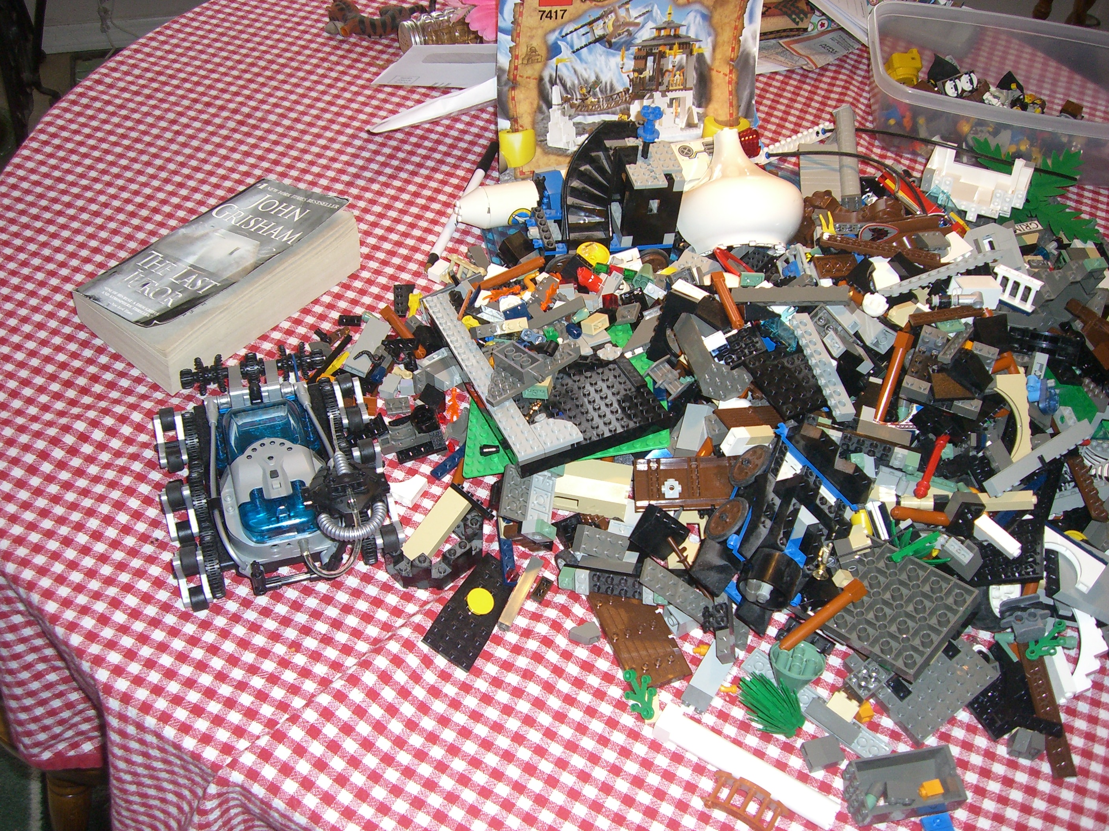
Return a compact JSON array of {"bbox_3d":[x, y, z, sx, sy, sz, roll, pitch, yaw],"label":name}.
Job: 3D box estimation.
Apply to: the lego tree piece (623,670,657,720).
[{"bbox_3d":[0.047,0.154,0.673,0.018,0.007,0.030,-12,65,-14],"label":"lego tree piece"}]

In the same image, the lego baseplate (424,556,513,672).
[{"bbox_3d":[-0.047,0.114,0.705,0.032,0.005,0.072,34,51,0],"label":"lego baseplate"}]

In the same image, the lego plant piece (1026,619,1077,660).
[{"bbox_3d":[0.280,0.127,0.688,0.028,0.008,0.019,-14,50,-15],"label":"lego plant piece"}]

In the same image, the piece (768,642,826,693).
[{"bbox_3d":[0.136,0.144,0.690,0.032,0.021,0.032,4,37,-3],"label":"piece"}]

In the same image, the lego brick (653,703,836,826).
[{"bbox_3d":[0.104,0.192,0.663,0.105,0.016,0.016,27,54,16],"label":"lego brick"}]

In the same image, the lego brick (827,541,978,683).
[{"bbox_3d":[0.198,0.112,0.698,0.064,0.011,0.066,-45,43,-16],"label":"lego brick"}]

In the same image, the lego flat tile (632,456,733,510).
[{"bbox_3d":[0.079,0.040,0.718,0.065,0.006,0.036,-4,53,3],"label":"lego flat tile"}]

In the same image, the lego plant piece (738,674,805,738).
[{"bbox_3d":[0.120,0.161,0.671,0.039,0.023,0.028,36,54,11],"label":"lego plant piece"}]

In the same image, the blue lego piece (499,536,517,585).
[{"bbox_3d":[-0.028,0.085,0.718,0.008,0.005,0.042,-8,48,-10],"label":"blue lego piece"}]

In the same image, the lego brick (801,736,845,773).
[{"bbox_3d":[0.146,0.185,0.663,0.018,0.006,0.016,-13,49,-15],"label":"lego brick"}]

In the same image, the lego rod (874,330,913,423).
[{"bbox_3d":[0.210,-0.023,0.755,0.008,0.059,0.008,18,6,14],"label":"lego rod"}]

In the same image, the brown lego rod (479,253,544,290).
[{"bbox_3d":[-0.032,-0.102,0.872,0.058,0.009,0.009,-26,53,-23],"label":"brown lego rod"}]

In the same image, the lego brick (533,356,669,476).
[{"bbox_3d":[0.013,-0.003,0.748,0.094,0.011,0.074,-19,39,-13],"label":"lego brick"}]

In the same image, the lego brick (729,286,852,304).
[{"bbox_3d":[0.160,-0.082,0.828,0.080,0.008,0.011,0,74,11],"label":"lego brick"}]

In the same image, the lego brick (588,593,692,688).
[{"bbox_3d":[0.050,0.127,0.705,0.033,0.005,0.065,-14,50,-16],"label":"lego brick"}]

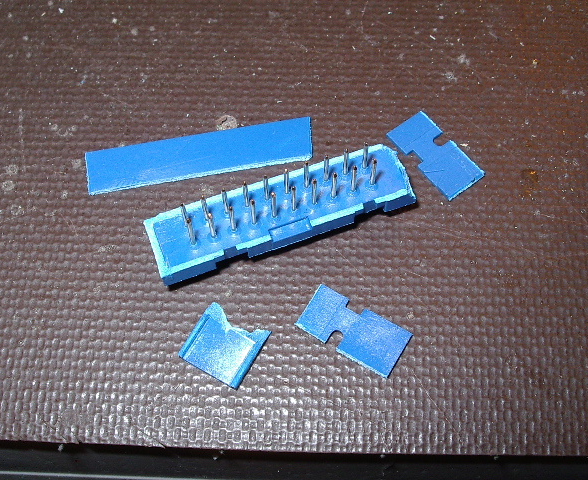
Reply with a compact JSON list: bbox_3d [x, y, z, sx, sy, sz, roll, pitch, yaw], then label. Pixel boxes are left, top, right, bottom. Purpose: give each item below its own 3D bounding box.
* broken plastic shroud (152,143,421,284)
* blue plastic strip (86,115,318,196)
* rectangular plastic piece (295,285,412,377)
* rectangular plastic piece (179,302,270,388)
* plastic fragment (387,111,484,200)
[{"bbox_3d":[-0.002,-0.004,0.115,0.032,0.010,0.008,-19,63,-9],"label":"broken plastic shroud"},{"bbox_3d":[-0.012,-0.011,0.125,0.030,0.001,0.006,-10,62,-4],"label":"blue plastic strip"},{"bbox_3d":[0.007,0.011,0.113,0.013,0.001,0.006,29,66,15],"label":"rectangular plastic piece"},{"bbox_3d":[-0.008,0.012,0.112,0.008,0.001,0.008,28,66,15],"label":"rectangular plastic piece"},{"bbox_3d":[0.018,-0.011,0.124,0.006,0.001,0.013,-34,66,-16],"label":"plastic fragment"}]

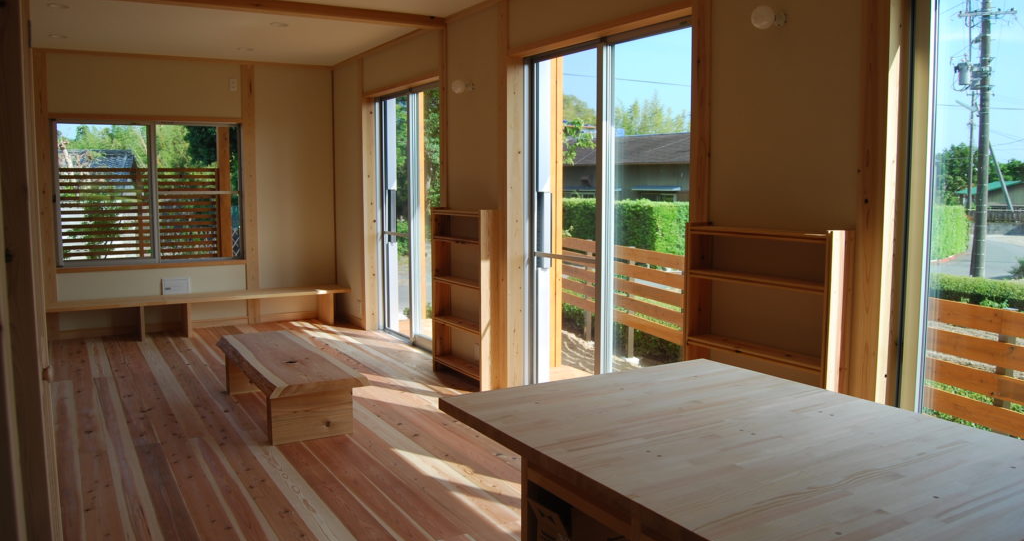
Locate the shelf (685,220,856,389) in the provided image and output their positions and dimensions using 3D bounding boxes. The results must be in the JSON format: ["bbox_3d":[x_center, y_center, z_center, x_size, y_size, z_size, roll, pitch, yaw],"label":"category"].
[{"bbox_3d":[1.021,0.436,3.176,0.150,1.220,0.770,-4,7,-29],"label":"shelf"}]

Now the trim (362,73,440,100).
[{"bbox_3d":[-0.953,-1.600,6.680,0.101,0.051,1.697,-4,7,-31],"label":"trim"}]

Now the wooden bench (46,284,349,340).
[{"bbox_3d":[-2.952,0.395,7.412,2.720,0.355,0.450,-4,7,-29],"label":"wooden bench"}]

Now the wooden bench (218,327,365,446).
[{"bbox_3d":[-1.481,0.701,5.018,0.576,0.333,1.646,-4,7,-31],"label":"wooden bench"}]

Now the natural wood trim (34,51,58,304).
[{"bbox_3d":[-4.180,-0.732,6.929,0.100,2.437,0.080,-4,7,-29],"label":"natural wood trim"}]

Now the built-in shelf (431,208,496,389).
[{"bbox_3d":[-0.344,0.186,5.547,0.150,1.220,0.790,-4,7,-29],"label":"built-in shelf"}]

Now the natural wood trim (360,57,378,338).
[{"bbox_3d":[-1.416,-0.727,7.568,0.121,2.636,0.121,-4,7,-31],"label":"natural wood trim"}]

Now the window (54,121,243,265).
[{"bbox_3d":[-3.439,-0.737,7.381,1.630,1.330,0.100,-4,7,-29],"label":"window"}]

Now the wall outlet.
[{"bbox_3d":[-3.272,0.160,7.495,0.258,0.165,0.040,-4,7,-29],"label":"wall outlet"}]

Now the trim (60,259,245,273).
[{"bbox_3d":[-3.415,-0.044,7.371,1.717,0.045,0.081,-4,7,-31],"label":"trim"}]

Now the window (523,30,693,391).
[{"bbox_3d":[0.525,-0.208,4.448,0.100,2.170,1.640,-4,7,-29],"label":"window"}]

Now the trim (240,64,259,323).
[{"bbox_3d":[-2.646,-0.740,7.766,0.121,2.626,0.091,-4,7,-31],"label":"trim"}]

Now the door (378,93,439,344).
[{"bbox_3d":[-0.883,-0.464,6.860,0.101,2.252,1.677,-4,7,-31],"label":"door"}]

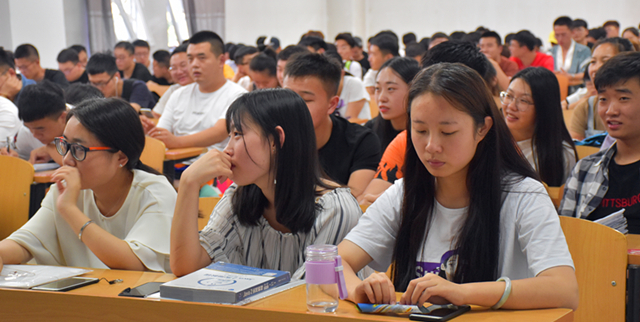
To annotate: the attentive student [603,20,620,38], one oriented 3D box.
[{"bbox_3d":[2.873,-0.728,12.698,0.500,1.315,0.720,2,7,25],"label":"attentive student"}]

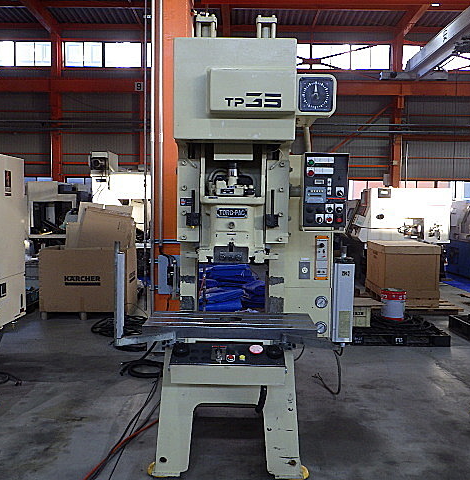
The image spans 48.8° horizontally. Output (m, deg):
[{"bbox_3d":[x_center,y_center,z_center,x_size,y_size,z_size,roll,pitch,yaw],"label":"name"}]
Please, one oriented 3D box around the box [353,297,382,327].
[{"bbox_3d":[1.458,0.865,6.192,0.330,0.260,0.400,1,3,2],"label":"box"}]

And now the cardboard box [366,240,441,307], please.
[{"bbox_3d":[2.562,0.499,7.919,0.810,0.880,1.050,1,3,2],"label":"cardboard box"}]

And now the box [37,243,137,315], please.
[{"bbox_3d":[-2.040,0.519,7.365,1.170,0.830,0.980,0,3,-3],"label":"box"}]

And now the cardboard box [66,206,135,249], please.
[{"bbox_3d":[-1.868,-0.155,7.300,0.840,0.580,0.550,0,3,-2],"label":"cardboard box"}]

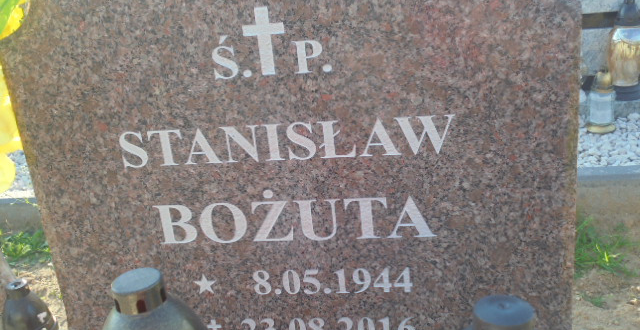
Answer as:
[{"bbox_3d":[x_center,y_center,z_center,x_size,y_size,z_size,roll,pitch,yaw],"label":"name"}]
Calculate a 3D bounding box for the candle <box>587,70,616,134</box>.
[{"bbox_3d":[0.775,-0.177,1.923,0.074,0.163,0.074,3,21,22],"label":"candle"}]

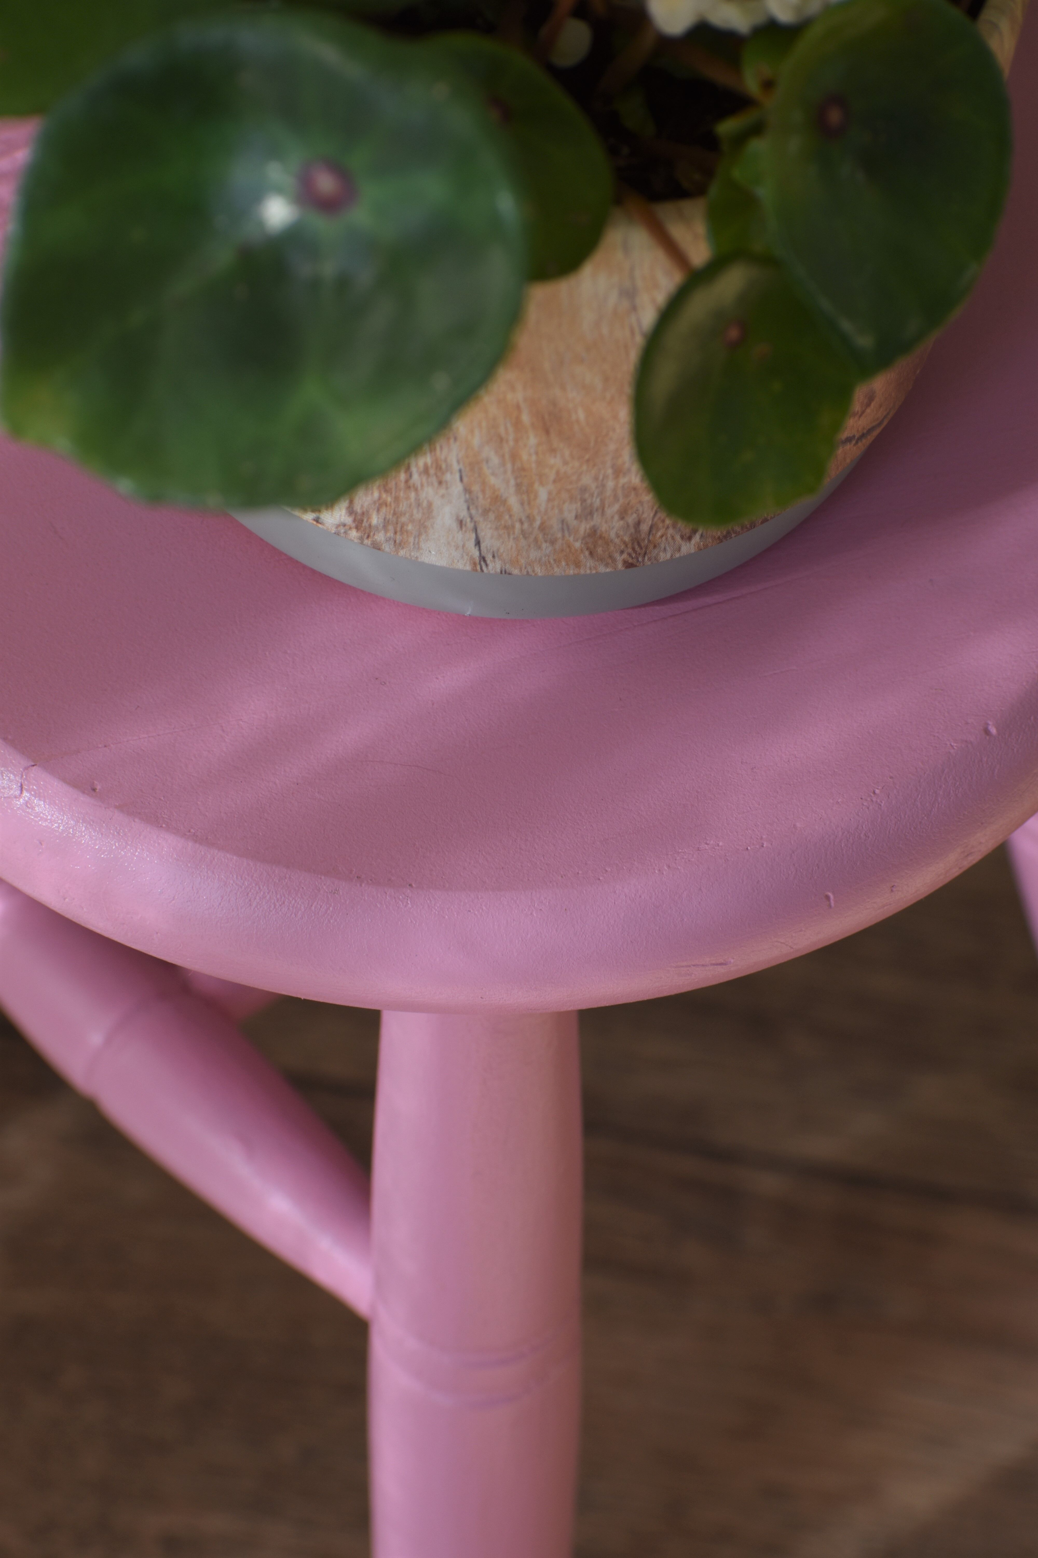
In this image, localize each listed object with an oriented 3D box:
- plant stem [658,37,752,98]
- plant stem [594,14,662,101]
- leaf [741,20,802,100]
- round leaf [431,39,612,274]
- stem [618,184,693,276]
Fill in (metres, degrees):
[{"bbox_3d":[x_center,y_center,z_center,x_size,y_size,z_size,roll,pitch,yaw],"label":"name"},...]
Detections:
[{"bbox_3d":[0.033,-0.125,1.325,0.021,0.004,0.004,31,76,17],"label":"plant stem"},{"bbox_3d":[0.019,-0.128,1.335,0.004,0.019,0.004,42,18,11],"label":"plant stem"},{"bbox_3d":[0.044,-0.124,1.300,0.015,0.015,0.004,1,9,6],"label":"leaf"},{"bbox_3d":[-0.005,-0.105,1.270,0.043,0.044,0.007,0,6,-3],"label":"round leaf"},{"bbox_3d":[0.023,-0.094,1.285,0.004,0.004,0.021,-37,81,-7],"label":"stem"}]

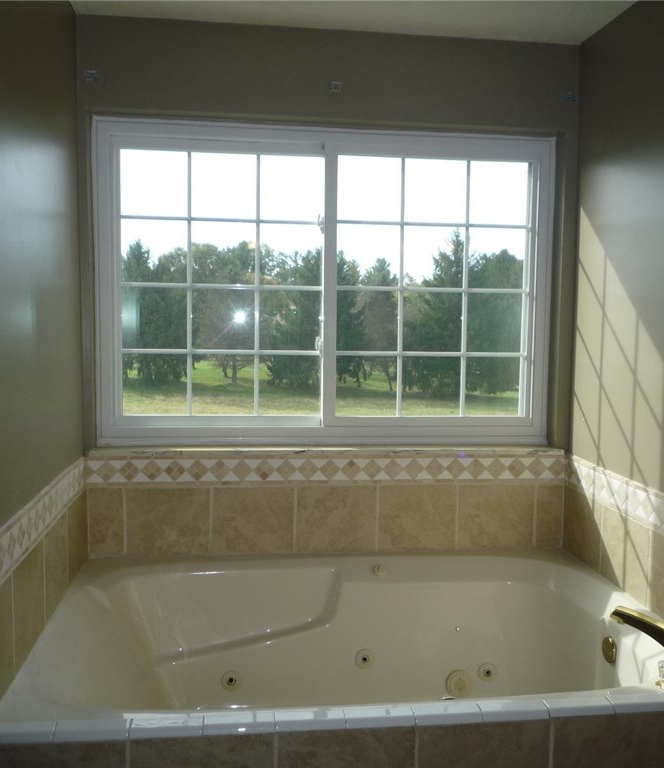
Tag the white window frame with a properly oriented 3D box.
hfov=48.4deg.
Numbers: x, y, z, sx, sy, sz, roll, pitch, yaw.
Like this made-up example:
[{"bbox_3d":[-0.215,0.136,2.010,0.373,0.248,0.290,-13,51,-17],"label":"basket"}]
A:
[{"bbox_3d":[-0.005,-0.362,2.839,1.742,1.200,0.080,0,4,-7],"label":"white window frame"}]

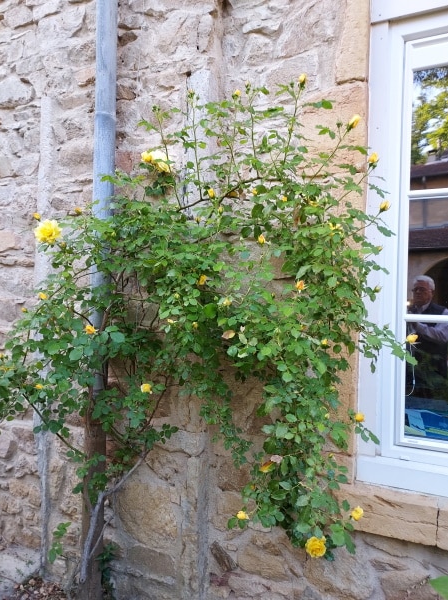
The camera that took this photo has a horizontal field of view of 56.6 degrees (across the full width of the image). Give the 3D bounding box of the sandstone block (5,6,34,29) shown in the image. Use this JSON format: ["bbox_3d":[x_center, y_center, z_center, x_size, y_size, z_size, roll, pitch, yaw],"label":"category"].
[{"bbox_3d":[-1.106,-1.547,2.325,0.233,0.122,0.100,1,0,24],"label":"sandstone block"}]

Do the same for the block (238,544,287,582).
[{"bbox_3d":[0.174,1.047,1.710,0.209,0.137,0.100,1,0,24],"label":"block"}]

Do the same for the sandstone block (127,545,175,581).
[{"bbox_3d":[-0.309,1.181,1.923,0.260,0.118,0.100,1,0,24],"label":"sandstone block"}]

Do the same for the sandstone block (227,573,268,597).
[{"bbox_3d":[0.114,1.161,1.724,0.168,0.092,0.080,1,0,24],"label":"sandstone block"}]

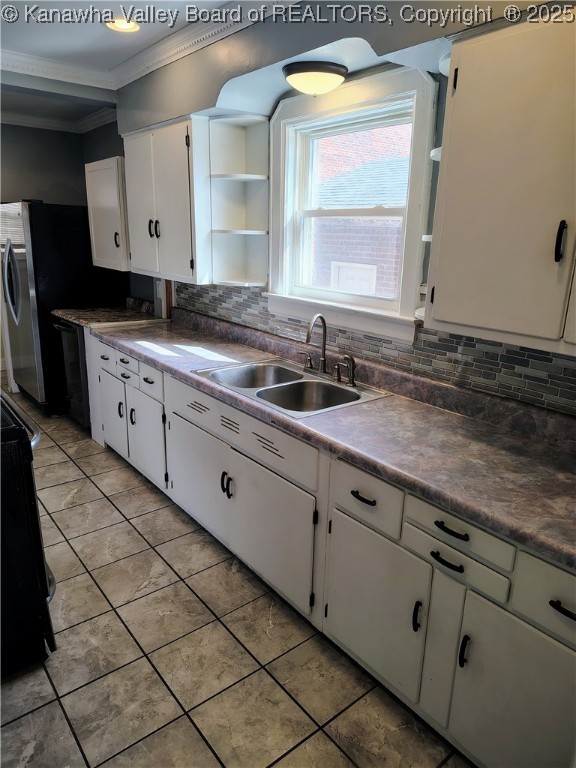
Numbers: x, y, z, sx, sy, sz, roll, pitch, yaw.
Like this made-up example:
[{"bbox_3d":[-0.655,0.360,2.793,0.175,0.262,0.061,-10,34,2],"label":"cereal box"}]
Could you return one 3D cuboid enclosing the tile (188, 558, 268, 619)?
[{"bbox_3d":[-0.272,0.959,2.541,0.330,0.010,0.326,-12,21,-37],"label":"tile"}]

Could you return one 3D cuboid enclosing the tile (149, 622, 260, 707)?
[{"bbox_3d":[-0.308,1.022,1.958,0.304,0.010,0.304,-12,21,-37],"label":"tile"}]

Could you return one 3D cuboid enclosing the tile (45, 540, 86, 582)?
[{"bbox_3d":[-1.208,0.913,2.633,0.330,0.010,0.326,-12,21,-37],"label":"tile"}]

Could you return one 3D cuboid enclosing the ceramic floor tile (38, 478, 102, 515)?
[{"bbox_3d":[-1.357,0.699,3.328,0.330,0.010,0.326,-12,21,-37],"label":"ceramic floor tile"}]

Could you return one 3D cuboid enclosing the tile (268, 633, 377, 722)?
[{"bbox_3d":[0.121,1.044,1.909,0.285,0.010,0.301,-12,21,-37],"label":"tile"}]

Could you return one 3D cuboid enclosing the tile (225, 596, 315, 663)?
[{"bbox_3d":[-0.065,1.027,2.268,0.322,0.010,0.319,-12,21,-37],"label":"tile"}]

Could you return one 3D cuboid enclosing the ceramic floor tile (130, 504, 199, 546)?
[{"bbox_3d":[-0.684,0.801,3.034,0.330,0.010,0.326,-12,21,-37],"label":"ceramic floor tile"}]

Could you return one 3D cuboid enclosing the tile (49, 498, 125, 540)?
[{"bbox_3d":[-1.138,0.769,3.045,0.322,0.010,0.319,-12,21,-37],"label":"tile"}]

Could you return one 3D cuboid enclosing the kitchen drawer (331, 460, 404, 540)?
[{"bbox_3d":[0.420,0.332,1.863,0.448,0.183,0.314,-12,21,-37],"label":"kitchen drawer"}]

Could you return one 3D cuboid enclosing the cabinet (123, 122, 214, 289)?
[{"bbox_3d":[-0.680,-1.131,3.390,0.327,0.876,0.939,-12,21,-37],"label":"cabinet"}]

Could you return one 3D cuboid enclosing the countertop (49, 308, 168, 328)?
[{"bbox_3d":[-1.387,-0.505,4.066,0.650,0.045,0.860,-12,21,-37],"label":"countertop"}]

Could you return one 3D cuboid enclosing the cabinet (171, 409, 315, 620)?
[{"bbox_3d":[-0.088,0.517,2.765,0.530,0.566,1.264,-12,21,-37],"label":"cabinet"}]

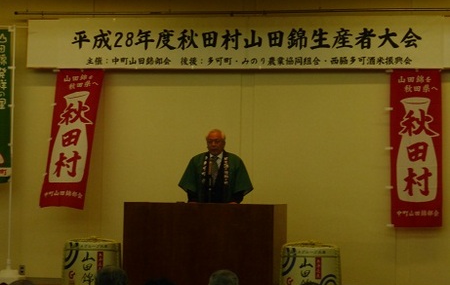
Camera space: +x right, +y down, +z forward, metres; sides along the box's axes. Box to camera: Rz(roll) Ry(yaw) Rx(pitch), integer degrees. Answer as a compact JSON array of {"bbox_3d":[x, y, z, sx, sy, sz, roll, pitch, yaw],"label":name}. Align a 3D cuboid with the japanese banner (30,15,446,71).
[{"bbox_3d":[0.059,-1.135,15.854,4.825,0.583,0.039,0,-3,10],"label":"japanese banner"}]

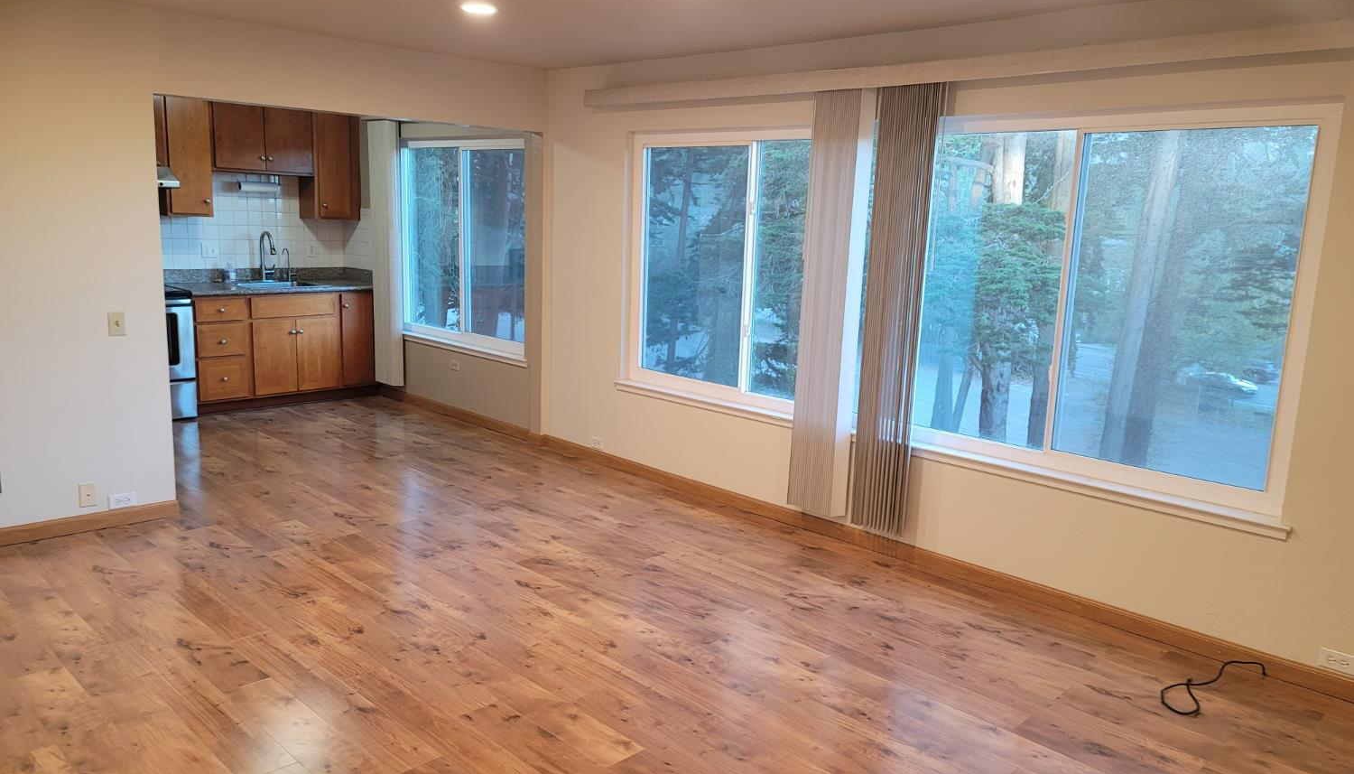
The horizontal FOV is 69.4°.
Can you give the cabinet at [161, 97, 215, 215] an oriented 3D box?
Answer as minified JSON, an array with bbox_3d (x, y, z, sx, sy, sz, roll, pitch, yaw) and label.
[{"bbox_3d":[-3.636,-1.708,7.181,0.320,0.910,0.310,12,14,43],"label":"cabinet"}]

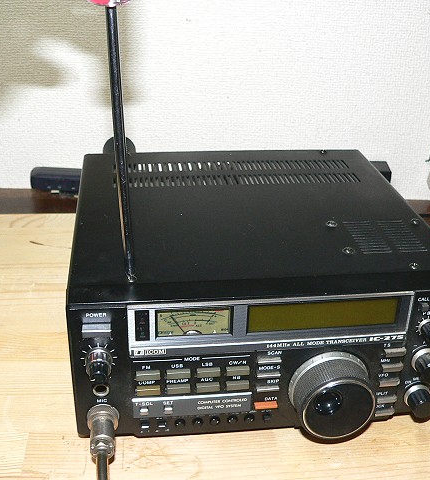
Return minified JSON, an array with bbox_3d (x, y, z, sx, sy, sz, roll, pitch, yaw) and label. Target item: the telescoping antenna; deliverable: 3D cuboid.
[{"bbox_3d":[-0.053,-0.053,0.375,0.006,0.153,0.006,-4,7,-6],"label":"telescoping antenna"}]

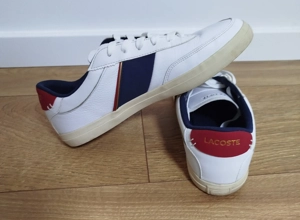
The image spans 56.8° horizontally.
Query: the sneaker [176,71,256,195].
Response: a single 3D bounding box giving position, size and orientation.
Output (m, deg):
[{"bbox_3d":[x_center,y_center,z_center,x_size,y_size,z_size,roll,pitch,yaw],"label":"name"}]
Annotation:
[{"bbox_3d":[0.088,-0.015,0.420,0.106,0.108,0.297,1,29,6],"label":"sneaker"}]

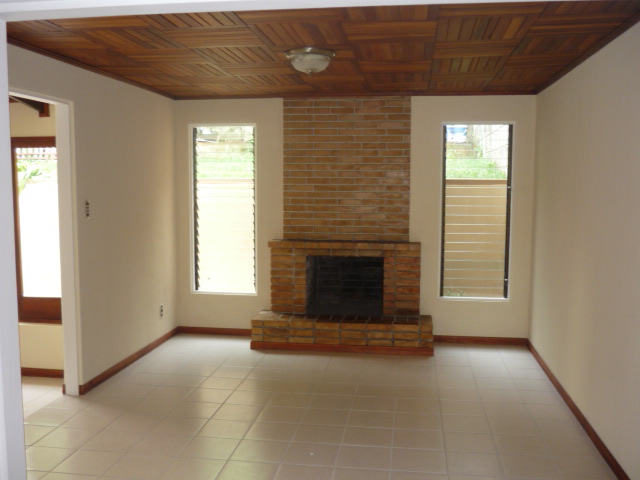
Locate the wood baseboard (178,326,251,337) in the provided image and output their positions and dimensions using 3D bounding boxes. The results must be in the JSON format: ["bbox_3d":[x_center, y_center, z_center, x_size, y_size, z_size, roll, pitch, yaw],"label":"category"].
[{"bbox_3d":[-1.046,0.963,6.342,0.887,0.078,0.018,1,5,7],"label":"wood baseboard"}]

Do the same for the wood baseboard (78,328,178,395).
[{"bbox_3d":[-1.617,1.041,5.490,0.018,0.078,1.860,1,5,9],"label":"wood baseboard"}]

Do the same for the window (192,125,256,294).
[{"bbox_3d":[-0.980,-0.296,6.255,0.680,1.730,0.100,1,5,7],"label":"window"}]

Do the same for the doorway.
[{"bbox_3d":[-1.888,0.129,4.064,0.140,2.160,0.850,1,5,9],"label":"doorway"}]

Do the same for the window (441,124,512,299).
[{"bbox_3d":[1.520,-0.267,5.939,0.660,1.710,0.100,1,5,7],"label":"window"}]

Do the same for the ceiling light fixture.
[{"bbox_3d":[-0.064,-1.194,4.106,0.325,0.147,0.325,1,5,7],"label":"ceiling light fixture"}]

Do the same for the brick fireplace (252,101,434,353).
[{"bbox_3d":[0.230,-0.167,5.854,1.735,2.430,0.455,1,5,7],"label":"brick fireplace"}]

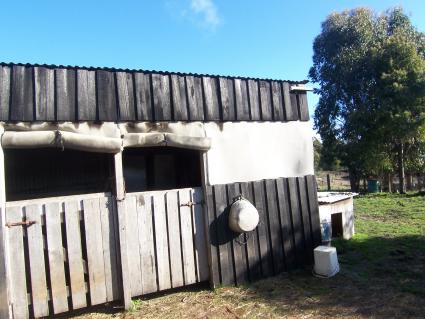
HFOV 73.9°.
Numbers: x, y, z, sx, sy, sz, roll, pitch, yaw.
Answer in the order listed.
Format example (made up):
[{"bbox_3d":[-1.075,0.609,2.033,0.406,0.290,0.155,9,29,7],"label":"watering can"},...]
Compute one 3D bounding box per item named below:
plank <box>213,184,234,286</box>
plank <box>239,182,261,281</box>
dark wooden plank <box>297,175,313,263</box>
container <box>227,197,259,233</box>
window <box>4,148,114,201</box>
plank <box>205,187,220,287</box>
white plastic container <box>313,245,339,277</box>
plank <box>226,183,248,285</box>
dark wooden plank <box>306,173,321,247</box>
[{"bbox_3d":[0.193,1.112,4.221,0.211,1.463,0.036,-3,-4,-21],"label":"plank"},{"bbox_3d":[0.595,1.088,4.379,0.211,1.483,0.036,-3,-4,-21],"label":"plank"},{"bbox_3d":[1.284,0.850,3.897,0.125,1.210,0.028,-4,-3,-21],"label":"dark wooden plank"},{"bbox_3d":[0.392,0.702,3.458,0.380,0.380,0.270,-4,6,-19],"label":"container"},{"bbox_3d":[-1.876,0.167,3.576,1.215,0.597,0.103,-3,-4,-21],"label":"window"},{"bbox_3d":[0.007,0.919,3.405,0.095,1.200,0.028,-4,-3,-21],"label":"plank"},{"bbox_3d":[1.729,1.560,4.319,0.299,0.345,0.299,-1,-6,-41],"label":"white plastic container"},{"bbox_3d":[0.320,0.918,3.524,0.165,1.210,0.028,-4,-3,-21],"label":"plank"},{"bbox_3d":[1.774,0.988,4.847,0.196,1.442,0.036,-3,-4,-21],"label":"dark wooden plank"}]

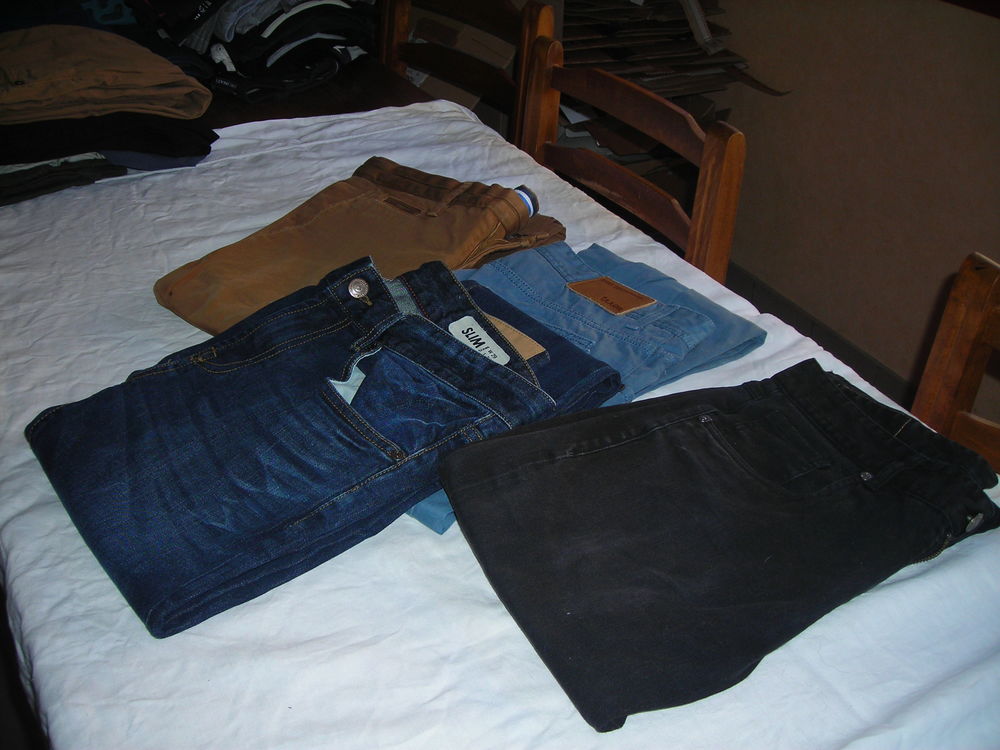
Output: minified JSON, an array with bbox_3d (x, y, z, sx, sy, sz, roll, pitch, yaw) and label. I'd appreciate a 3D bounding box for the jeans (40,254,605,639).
[{"bbox_3d":[-0.143,0.020,0.892,0.414,0.072,0.269,-24,40,-33],"label":"jeans"}]

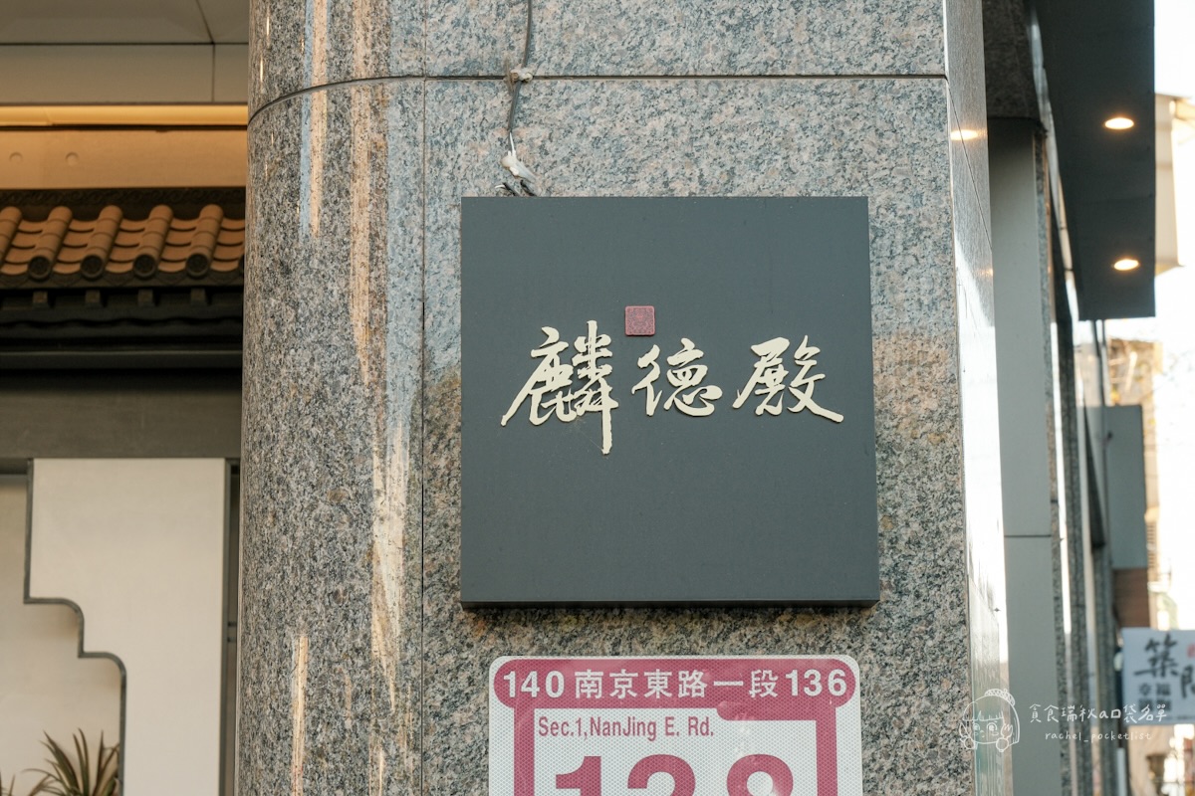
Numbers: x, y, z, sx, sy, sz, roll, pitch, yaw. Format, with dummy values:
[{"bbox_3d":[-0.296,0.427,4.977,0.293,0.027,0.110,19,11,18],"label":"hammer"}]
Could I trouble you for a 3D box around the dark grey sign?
[{"bbox_3d":[0.075,0.004,2.576,0.446,0.444,0.073,0,-11,-1],"label":"dark grey sign"}]

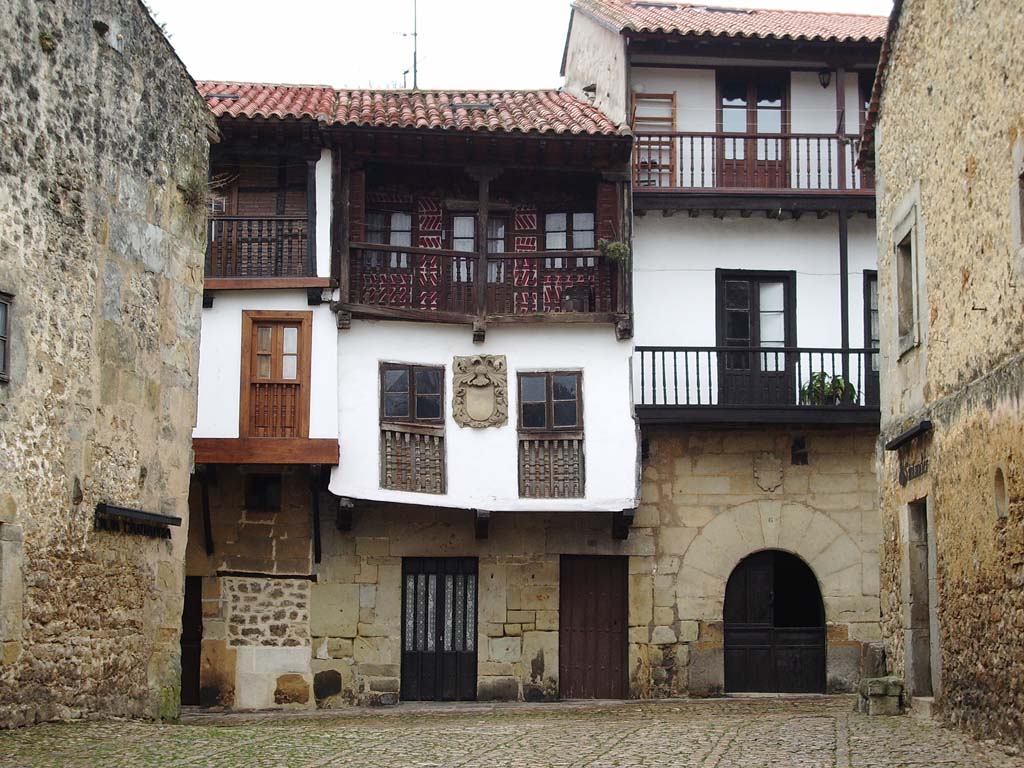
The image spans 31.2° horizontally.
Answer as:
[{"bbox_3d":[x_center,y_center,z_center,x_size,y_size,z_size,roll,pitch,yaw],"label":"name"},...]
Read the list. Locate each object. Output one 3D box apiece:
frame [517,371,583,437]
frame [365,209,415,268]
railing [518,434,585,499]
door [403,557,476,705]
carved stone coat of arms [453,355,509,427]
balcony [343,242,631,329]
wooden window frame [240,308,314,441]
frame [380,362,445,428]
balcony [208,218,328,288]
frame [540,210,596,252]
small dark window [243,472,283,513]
[{"bbox_3d":[0.552,0.294,26.991,0.969,0.980,0.120,0,-9,1],"label":"frame"},{"bbox_3d":[-1.893,-2.224,28.192,0.799,0.944,0.120,0,-9,1],"label":"frame"},{"bbox_3d":[0.578,1.213,26.845,0.964,0.940,0.120,0,-9,1],"label":"railing"},{"bbox_3d":[-1.061,3.608,27.102,1.136,2.105,0.120,0,-9,1],"label":"door"},{"bbox_3d":[-0.461,0.119,26.991,0.823,1.099,0.130,0,-9,1],"label":"carved stone coat of arms"},{"bbox_3d":[-0.394,-1.360,27.361,4.220,1.271,1.000,0,-9,1],"label":"balcony"},{"bbox_3d":[-3.456,-0.133,26.942,1.072,1.900,0.150,0,-9,1],"label":"wooden window frame"},{"bbox_3d":[-1.463,0.177,27.045,0.943,0.982,0.120,0,-9,1],"label":"frame"},{"bbox_3d":[-3.643,-1.856,27.497,1.922,1.118,0.900,0,-9,1],"label":"balcony"},{"bbox_3d":[0.882,-2.227,28.144,0.888,0.895,0.120,0,-9,1],"label":"frame"},{"bbox_3d":[-3.705,1.629,27.427,0.568,0.598,0.150,0,-9,1],"label":"small dark window"}]

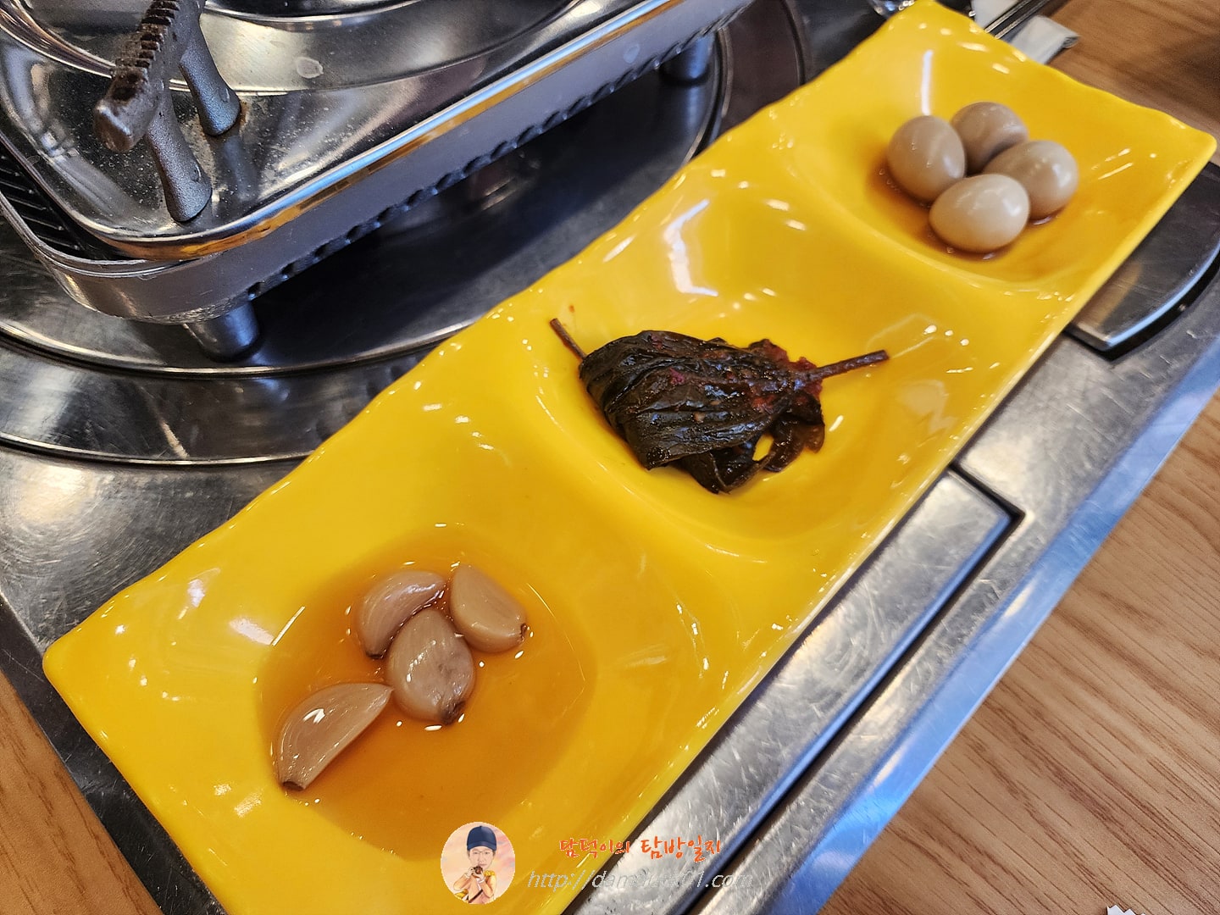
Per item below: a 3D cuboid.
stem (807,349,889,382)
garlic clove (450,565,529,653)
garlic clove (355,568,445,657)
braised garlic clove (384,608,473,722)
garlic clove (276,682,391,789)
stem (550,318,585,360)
[{"bbox_3d":[0.068,-0.026,0.232,0.024,0.003,0.003,-14,62,-9],"label":"stem"},{"bbox_3d":[-0.031,0.038,0.199,0.024,0.015,0.014,41,68,19],"label":"garlic clove"},{"bbox_3d":[-0.053,0.036,0.199,0.013,0.015,0.025,34,66,16],"label":"garlic clove"},{"bbox_3d":[-0.042,0.050,0.191,0.020,0.017,0.028,-16,63,-9],"label":"braised garlic clove"},{"bbox_3d":[-0.065,0.061,0.186,0.016,0.015,0.030,40,68,19],"label":"garlic clove"},{"bbox_3d":[-0.012,-0.034,0.235,0.002,0.002,0.014,-42,90,-21],"label":"stem"}]

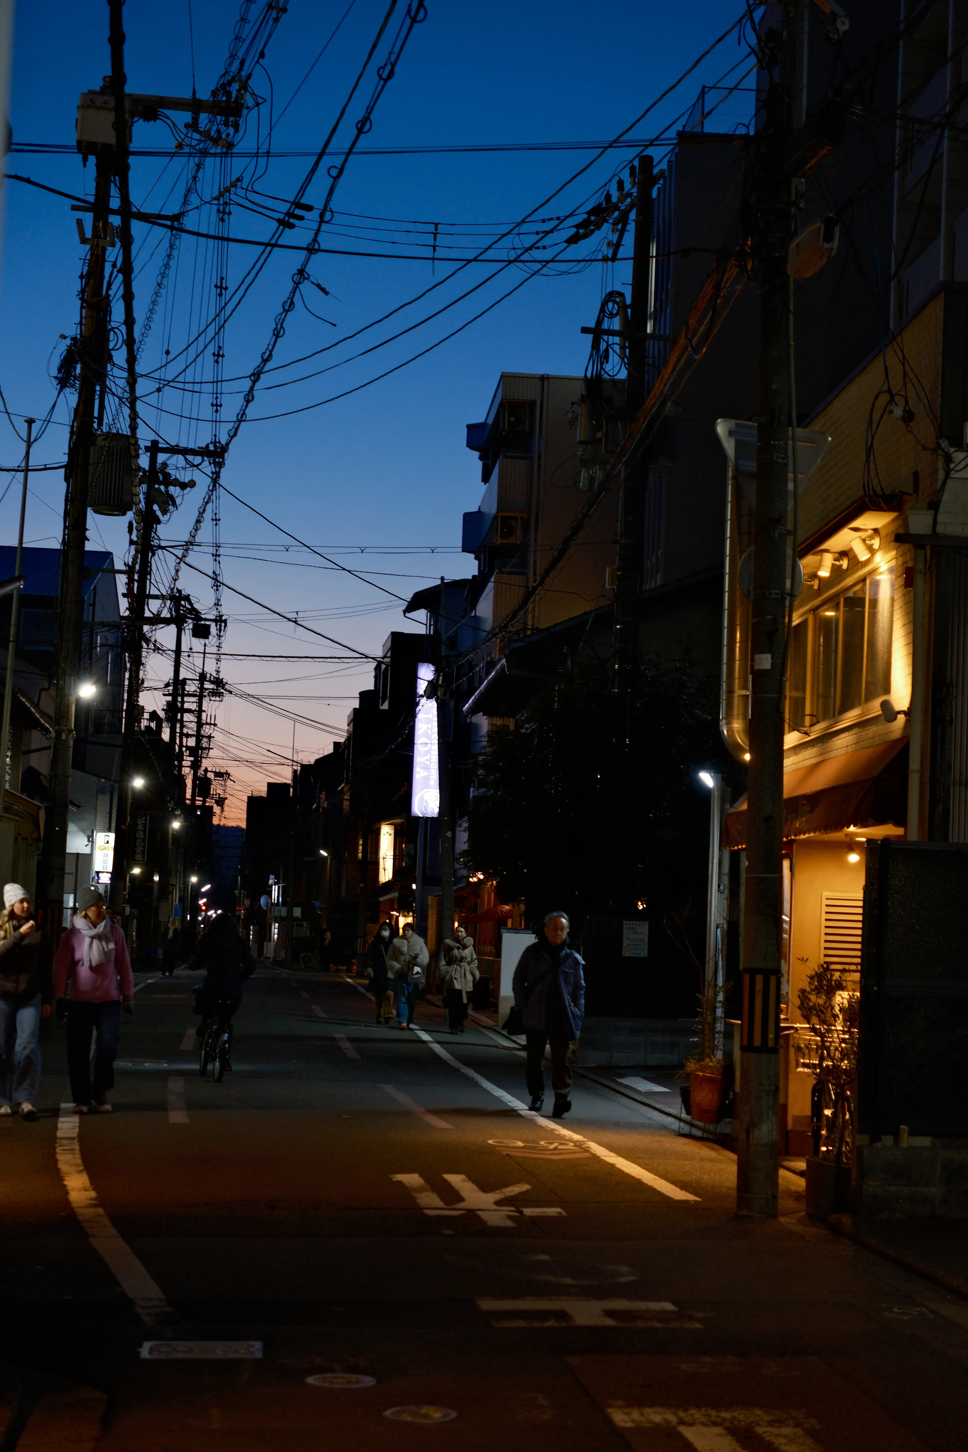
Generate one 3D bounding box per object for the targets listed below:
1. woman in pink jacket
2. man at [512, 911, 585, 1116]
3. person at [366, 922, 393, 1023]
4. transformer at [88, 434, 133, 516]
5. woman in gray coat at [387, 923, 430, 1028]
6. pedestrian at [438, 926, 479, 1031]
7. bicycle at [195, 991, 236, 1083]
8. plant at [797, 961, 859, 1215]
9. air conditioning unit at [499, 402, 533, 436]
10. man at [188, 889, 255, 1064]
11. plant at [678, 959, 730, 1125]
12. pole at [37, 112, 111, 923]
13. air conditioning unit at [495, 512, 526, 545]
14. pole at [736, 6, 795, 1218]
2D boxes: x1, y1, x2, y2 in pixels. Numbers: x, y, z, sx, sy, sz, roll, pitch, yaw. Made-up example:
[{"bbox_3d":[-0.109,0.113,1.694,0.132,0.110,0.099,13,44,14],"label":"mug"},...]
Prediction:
[{"bbox_3d":[-2.935,2.054,16.700,0.570,1.706,0.420,3,-5,-9],"label":"woman in pink jacket"},{"bbox_3d":[0.537,2.382,18.400,0.560,1.683,0.460,3,-5,-5],"label":"man"},{"bbox_3d":[-1.545,3.765,33.876,0.470,1.560,0.400,3,-5,-6],"label":"person"},{"bbox_3d":[-5.209,-3.536,31.000,0.590,1.050,0.600,3,-5,-6],"label":"transformer"},{"bbox_3d":[-1.101,3.682,32.791,0.600,1.570,0.420,2,-5,-3],"label":"woman in gray coat"},{"bbox_3d":[-0.349,3.658,32.178,0.570,1.560,0.420,3,-5,-6],"label":"pedestrian"},{"bbox_3d":[-2.566,2.815,21.095,0.550,1.020,1.720,3,-5,-12],"label":"bicycle"},{"bbox_3d":[1.975,2.068,12.700,0.360,1.434,0.360,3,-5,-3],"label":"plant"},{"bbox_3d":[0.782,-7.485,54.000,0.750,0.720,0.340,3,-5,-6],"label":"air conditioning unit"},{"bbox_3d":[-2.476,2.467,20.950,0.620,1.534,0.800,3,-5,-11],"label":"man"},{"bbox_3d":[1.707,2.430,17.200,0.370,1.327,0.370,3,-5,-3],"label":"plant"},{"bbox_3d":[-5.705,-2.357,31.065,0.340,12.970,0.340,3,-5,-6],"label":"pole"},{"bbox_3d":[0.644,-4.798,54.000,0.750,0.720,0.340,3,-5,-6],"label":"air conditioning unit"},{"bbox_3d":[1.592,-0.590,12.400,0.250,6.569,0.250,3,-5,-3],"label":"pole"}]

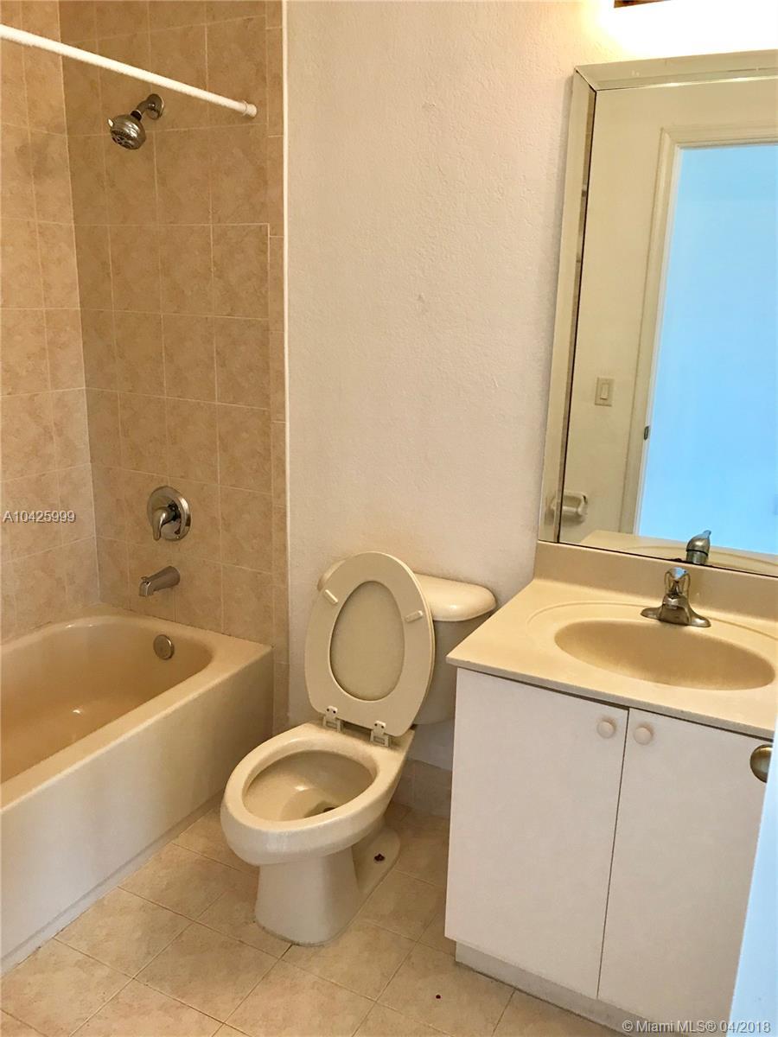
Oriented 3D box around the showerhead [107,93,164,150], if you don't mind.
[{"bbox_3d":[-0.719,-1.121,2.370,0.094,0.176,0.173,9,17,26],"label":"showerhead"}]

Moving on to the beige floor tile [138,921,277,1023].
[{"bbox_3d":[-0.417,1.041,1.932,0.257,0.010,0.205,9,17,26],"label":"beige floor tile"}]

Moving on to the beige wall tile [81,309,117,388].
[{"bbox_3d":[-0.941,-0.548,2.737,0.148,0.257,0.010,9,17,26],"label":"beige wall tile"}]

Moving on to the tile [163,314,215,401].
[{"bbox_3d":[-0.610,-0.494,2.579,0.198,0.255,0.010,9,17,26],"label":"tile"}]

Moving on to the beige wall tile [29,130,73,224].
[{"bbox_3d":[-1.032,-1.038,2.568,0.010,0.257,0.143,9,17,26],"label":"beige wall tile"}]

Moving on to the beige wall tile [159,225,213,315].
[{"bbox_3d":[-0.597,-0.734,2.486,0.198,0.254,0.012,10,18,26],"label":"beige wall tile"}]

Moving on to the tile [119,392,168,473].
[{"bbox_3d":[-0.800,-0.274,2.748,0.200,0.258,0.010,9,17,26],"label":"tile"}]

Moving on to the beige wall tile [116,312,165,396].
[{"bbox_3d":[-0.781,-0.519,2.645,0.198,0.254,0.012,10,18,26],"label":"beige wall tile"}]

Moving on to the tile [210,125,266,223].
[{"bbox_3d":[-0.412,-0.949,2.328,0.198,0.254,0.012,10,18,26],"label":"tile"}]

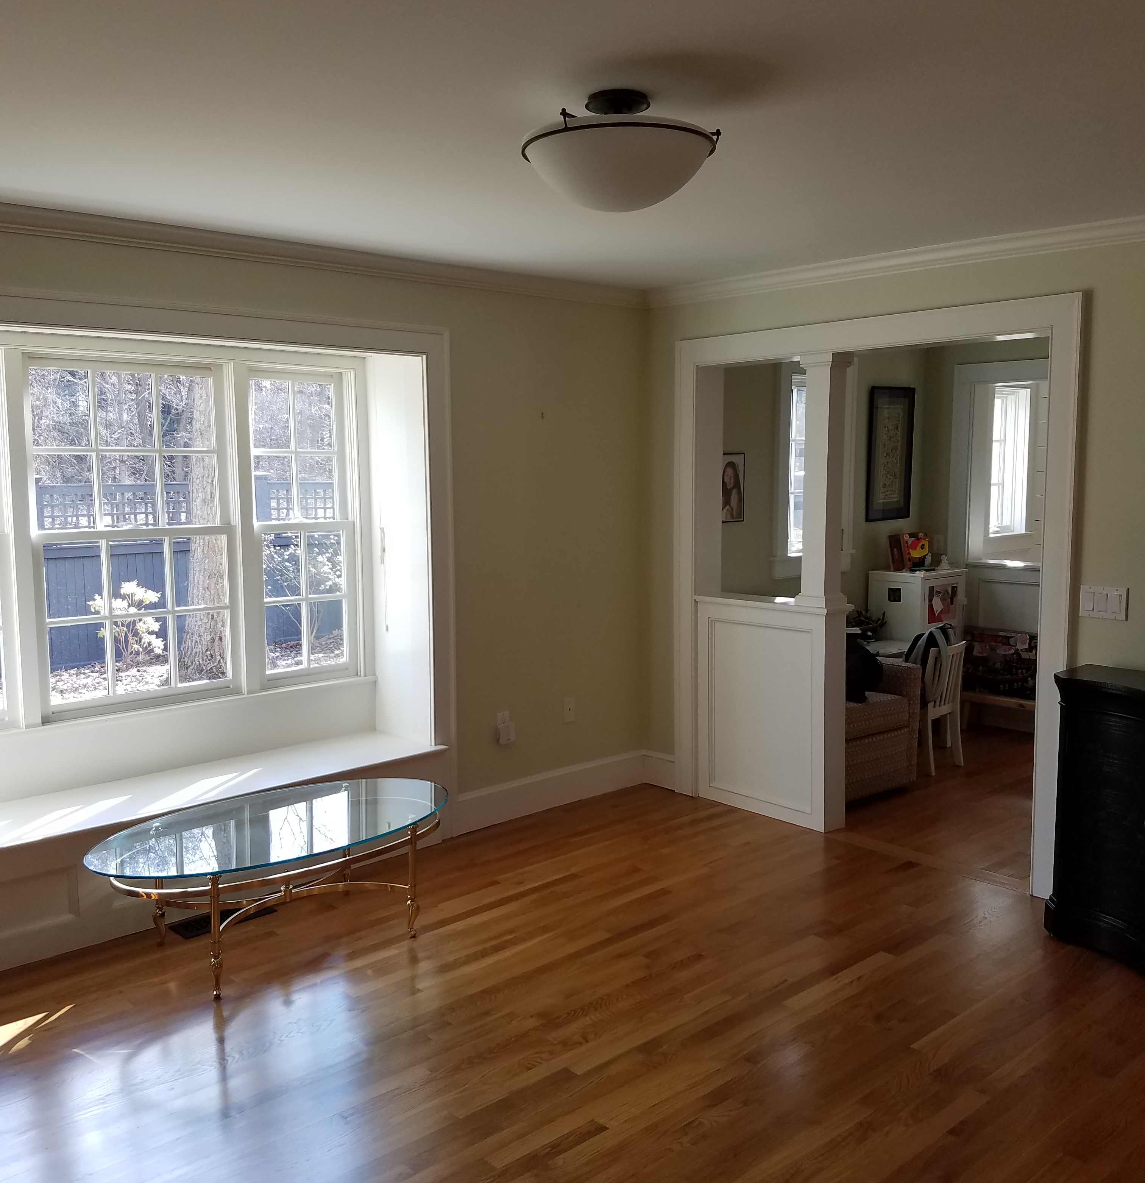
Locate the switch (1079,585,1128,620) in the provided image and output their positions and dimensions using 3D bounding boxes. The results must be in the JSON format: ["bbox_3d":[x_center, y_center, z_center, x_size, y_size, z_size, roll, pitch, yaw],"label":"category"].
[{"bbox_3d":[1.893,0.042,4.089,0.012,0.115,0.161,-7,9,-43],"label":"switch"}]

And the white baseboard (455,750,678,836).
[{"bbox_3d":[0.004,0.959,5.360,1.210,0.165,0.235,-7,9,-43],"label":"white baseboard"}]

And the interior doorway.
[{"bbox_3d":[1.213,-0.030,4.919,0.180,2.214,1.902,-7,9,-43],"label":"interior doorway"}]

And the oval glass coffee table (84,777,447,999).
[{"bbox_3d":[-0.999,0.999,3.943,1.270,0.425,0.820,-6,9,-40],"label":"oval glass coffee table"}]

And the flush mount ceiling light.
[{"bbox_3d":[0.103,-0.971,2.551,0.445,0.238,0.445,0,7,0],"label":"flush mount ceiling light"}]

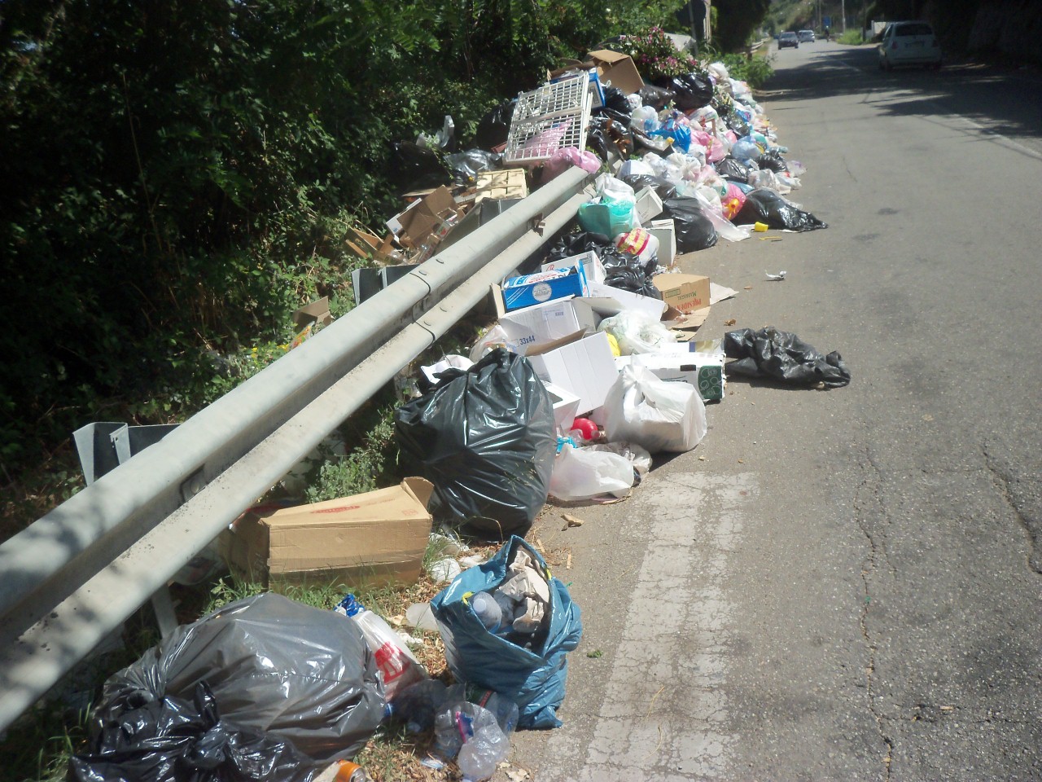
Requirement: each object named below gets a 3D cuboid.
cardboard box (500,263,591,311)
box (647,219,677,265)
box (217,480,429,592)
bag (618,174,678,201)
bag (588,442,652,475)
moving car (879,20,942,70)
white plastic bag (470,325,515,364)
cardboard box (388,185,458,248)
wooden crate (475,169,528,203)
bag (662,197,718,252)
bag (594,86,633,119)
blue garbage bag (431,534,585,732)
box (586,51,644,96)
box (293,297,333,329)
[{"bbox_3d":[0.130,-0.583,5.750,0.430,0.155,0.270,-11,14,2],"label":"cardboard box"},{"bbox_3d":[1.042,-1.086,7.559,0.200,0.265,0.320,1,19,13],"label":"box"},{"bbox_3d":[-0.581,0.446,3.180,0.540,0.260,0.280,-6,18,1],"label":"box"},{"bbox_3d":[1.077,-1.686,8.600,0.520,0.350,0.450,-5,18,2],"label":"bag"},{"bbox_3d":[0.370,0.250,3.890,0.260,0.120,0.220,1,19,14],"label":"bag"},{"bbox_3d":[12.500,-11.100,33.000,1.640,1.490,3.600,1,19,14],"label":"moving car"},{"bbox_3d":[-0.122,-0.197,5.060,0.270,0.260,0.250,-1,19,10],"label":"white plastic bag"},{"bbox_3d":[-0.623,-1.099,6.500,0.440,0.370,0.360,8,22,33],"label":"cardboard box"},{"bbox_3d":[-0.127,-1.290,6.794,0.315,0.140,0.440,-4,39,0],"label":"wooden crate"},{"bbox_3d":[1.312,-1.299,7.950,0.450,0.380,0.420,-5,18,2],"label":"bag"},{"bbox_3d":[0.903,-2.804,10.000,0.420,0.350,0.400,1,19,14],"label":"bag"},{"bbox_3d":[-0.033,0.580,2.480,0.350,0.430,0.300,1,19,14],"label":"blue garbage bag"},{"bbox_3d":[1.004,-3.404,11.134,0.385,0.365,0.560,-34,28,-1],"label":"box"},{"bbox_3d":[-1.102,-0.393,5.400,0.260,0.220,0.220,8,22,33],"label":"box"}]

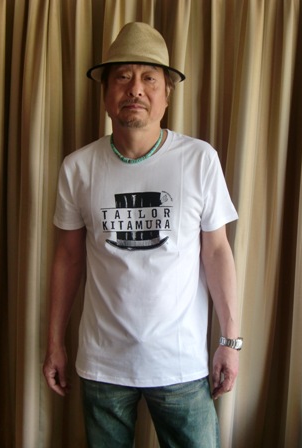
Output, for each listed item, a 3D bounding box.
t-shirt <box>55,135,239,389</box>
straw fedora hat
[{"bbox_3d":[-0.015,0.078,1.575,0.485,0.645,0.265,3,3,5],"label":"t-shirt"},{"bbox_3d":[-0.037,-0.453,1.550,0.255,0.142,0.280,2,0,6],"label":"straw fedora hat"}]

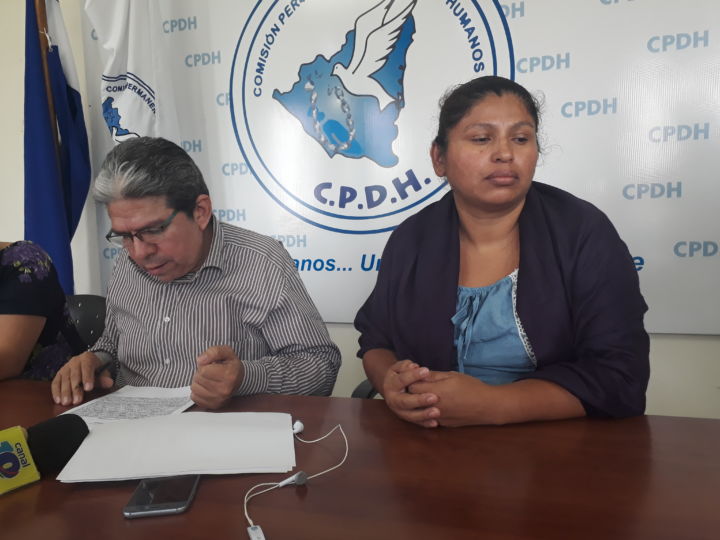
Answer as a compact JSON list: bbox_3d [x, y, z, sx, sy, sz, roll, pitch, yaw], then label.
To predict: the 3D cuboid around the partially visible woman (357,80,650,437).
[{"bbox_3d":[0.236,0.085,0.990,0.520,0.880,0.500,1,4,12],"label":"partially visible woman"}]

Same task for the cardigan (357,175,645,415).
[{"bbox_3d":[0.238,0.065,1.000,0.510,0.470,0.350,1,4,13],"label":"cardigan"}]

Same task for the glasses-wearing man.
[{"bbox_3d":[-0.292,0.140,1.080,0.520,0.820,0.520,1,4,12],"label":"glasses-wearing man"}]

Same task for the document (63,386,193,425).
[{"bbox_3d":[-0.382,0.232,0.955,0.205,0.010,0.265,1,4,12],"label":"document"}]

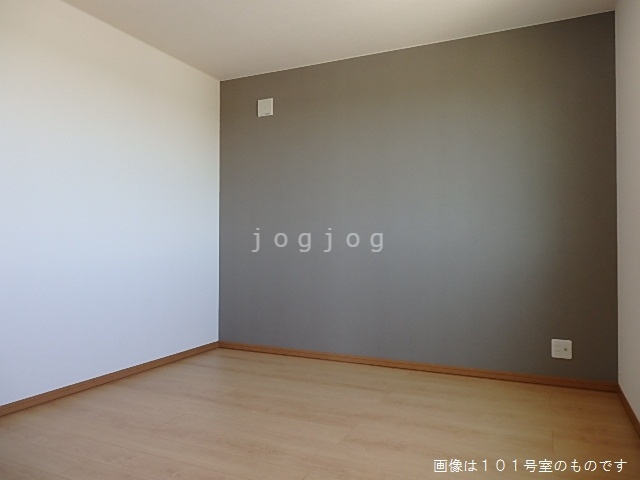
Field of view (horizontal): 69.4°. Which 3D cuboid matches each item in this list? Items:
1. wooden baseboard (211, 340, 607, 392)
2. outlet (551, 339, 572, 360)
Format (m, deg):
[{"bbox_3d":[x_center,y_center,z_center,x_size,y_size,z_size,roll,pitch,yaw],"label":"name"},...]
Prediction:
[{"bbox_3d":[0.470,0.927,3.523,3.061,0.058,0.012,0,-1,25],"label":"wooden baseboard"},{"bbox_3d":[1.575,0.709,3.011,0.117,0.121,0.010,0,-1,25],"label":"outlet"}]

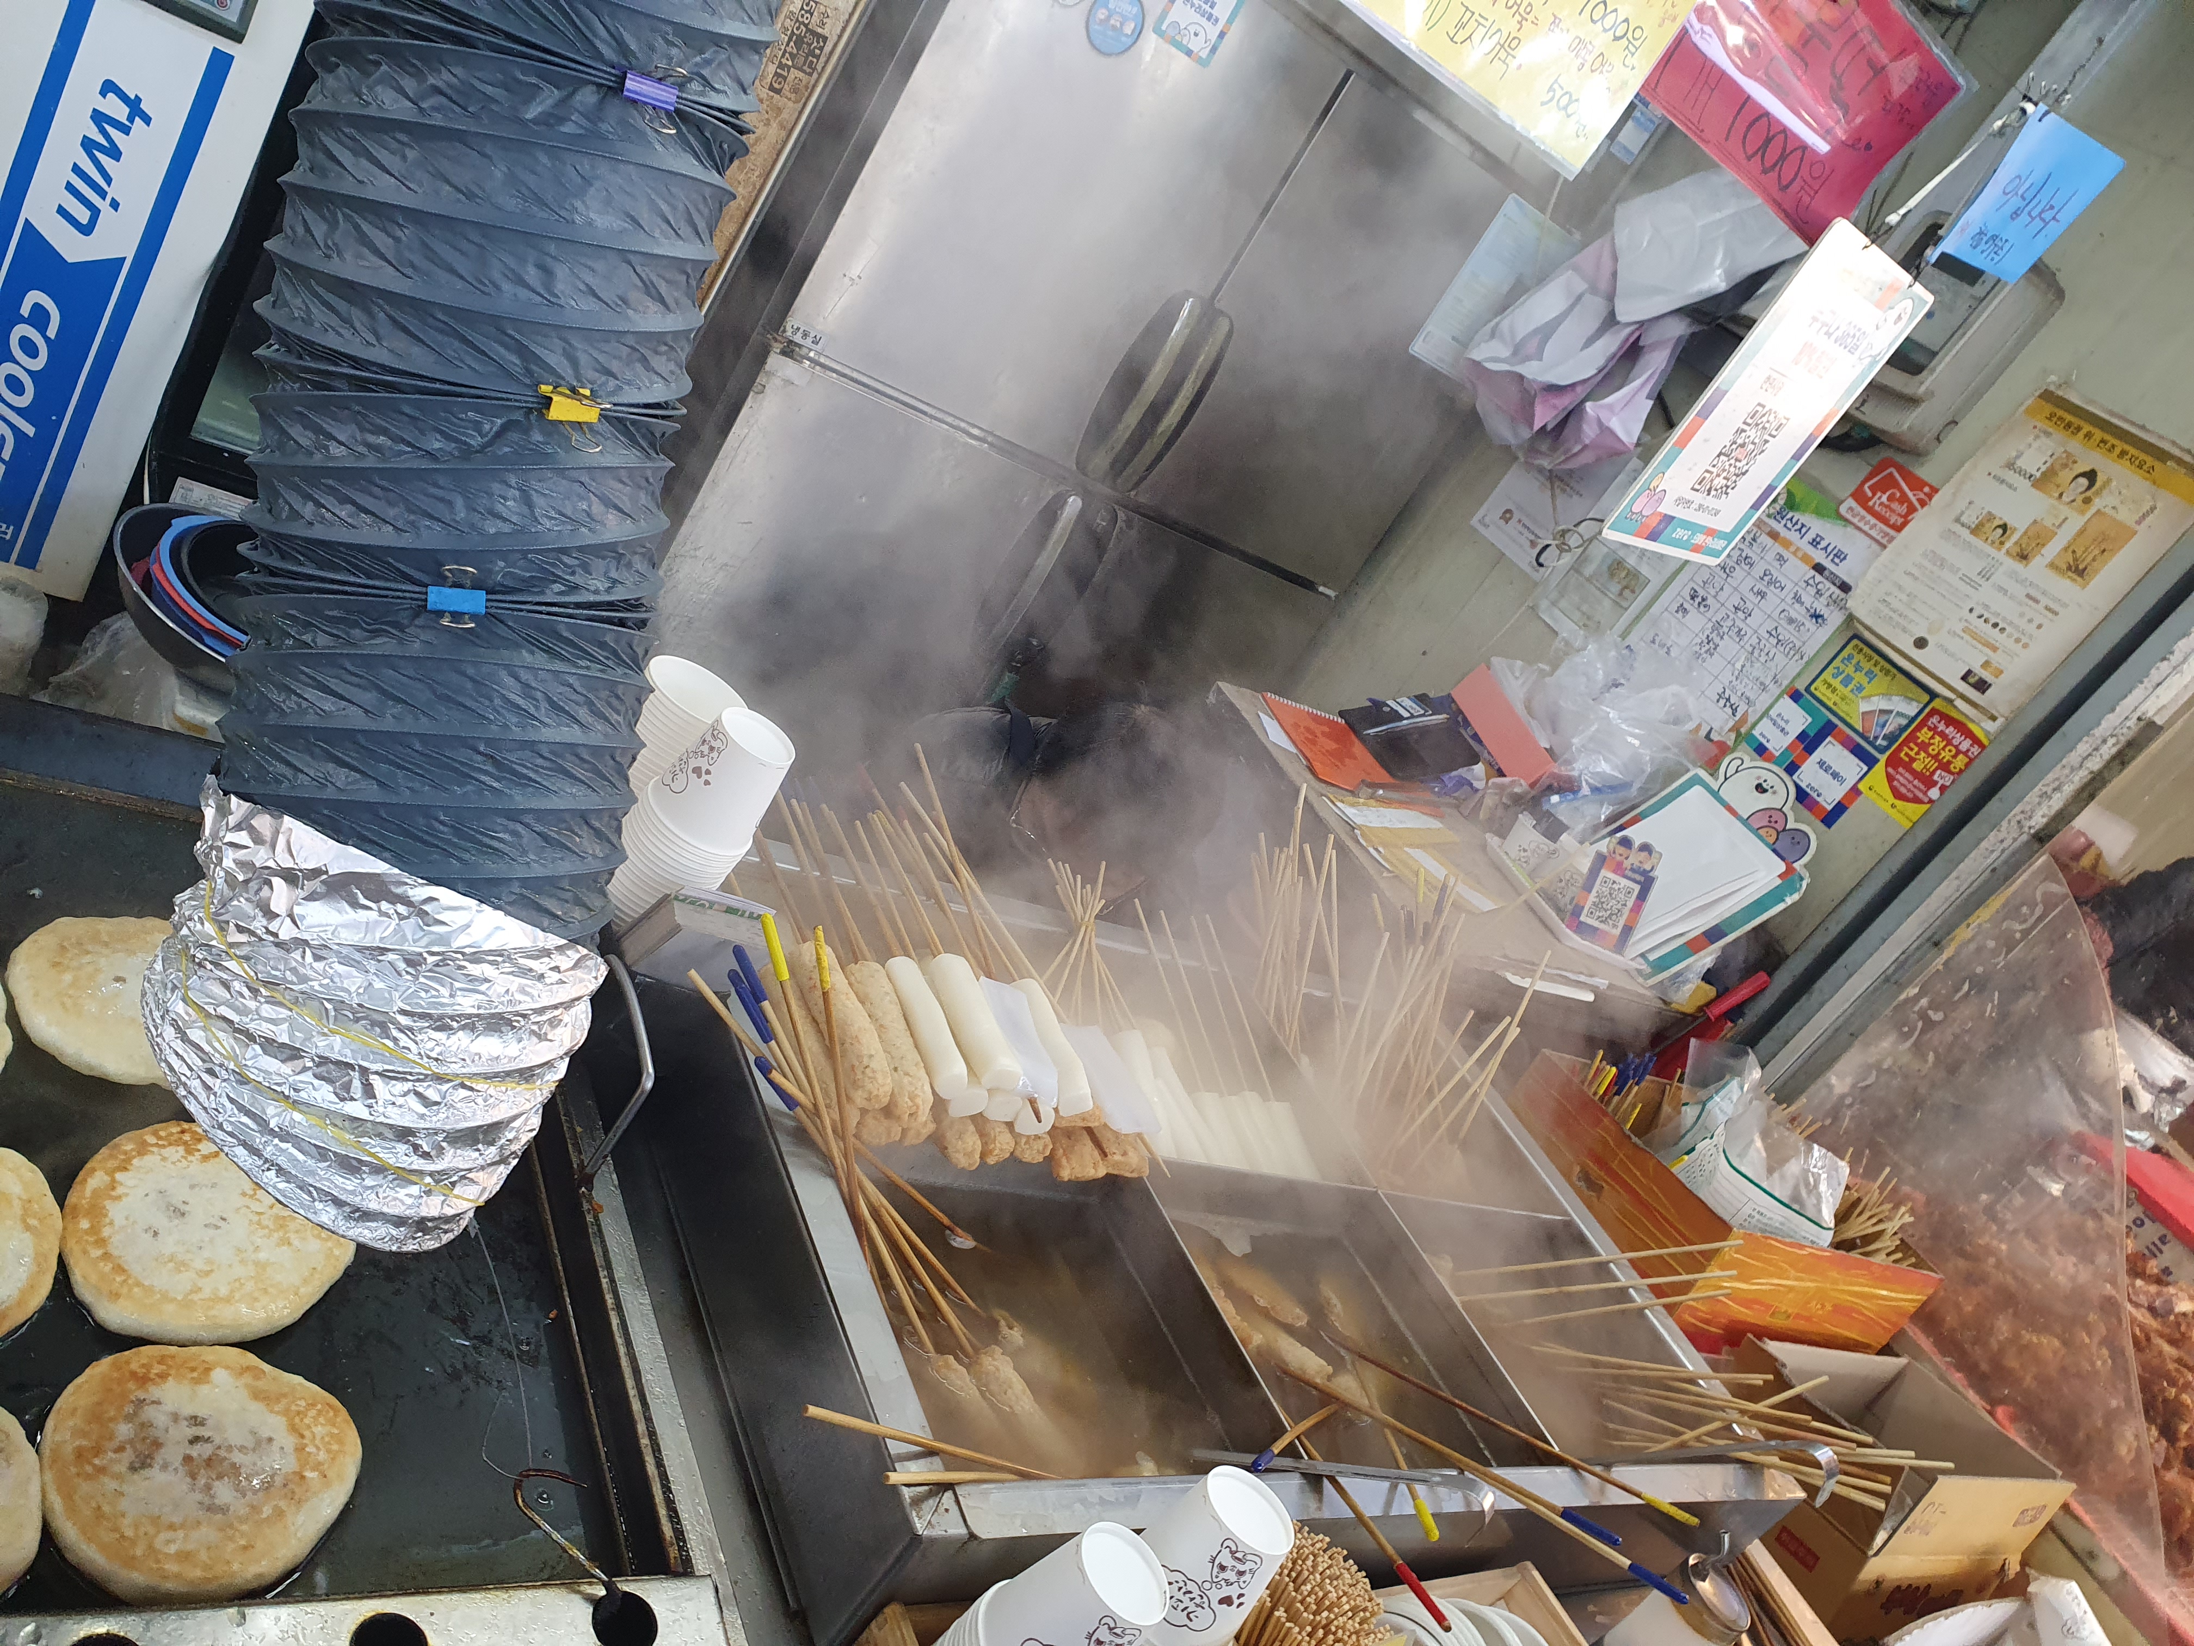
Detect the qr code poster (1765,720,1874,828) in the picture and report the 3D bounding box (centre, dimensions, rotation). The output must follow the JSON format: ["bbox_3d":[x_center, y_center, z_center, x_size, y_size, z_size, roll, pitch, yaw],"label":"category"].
[{"bbox_3d":[0.981,-0.065,2.202,0.008,0.110,0.108,17,28,-37],"label":"qr code poster"}]

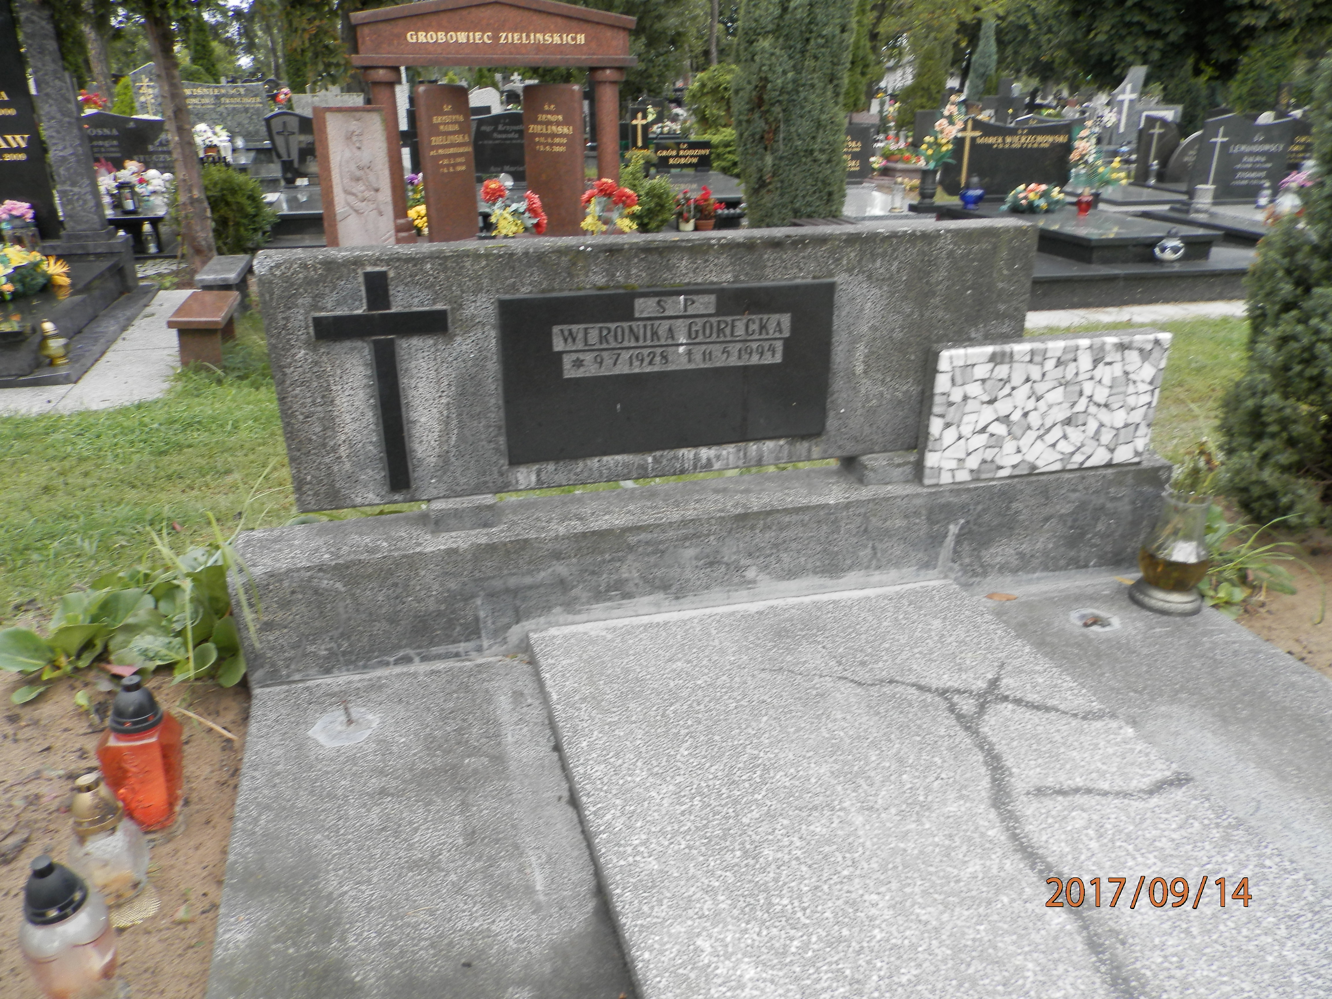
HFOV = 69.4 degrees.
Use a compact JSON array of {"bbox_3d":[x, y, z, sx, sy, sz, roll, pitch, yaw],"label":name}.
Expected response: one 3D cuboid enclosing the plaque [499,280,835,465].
[{"bbox_3d":[0.017,-0.260,1.966,0.690,0.338,0.020,-6,24,-14],"label":"plaque"}]

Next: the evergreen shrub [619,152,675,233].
[{"bbox_3d":[-0.150,-2.389,7.500,0.450,0.620,0.440,0,23,0],"label":"evergreen shrub"}]

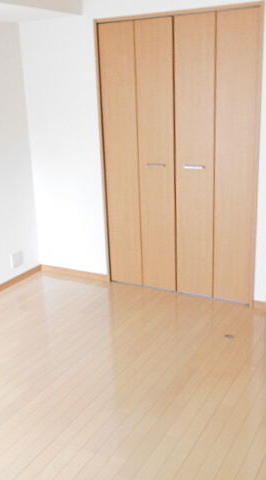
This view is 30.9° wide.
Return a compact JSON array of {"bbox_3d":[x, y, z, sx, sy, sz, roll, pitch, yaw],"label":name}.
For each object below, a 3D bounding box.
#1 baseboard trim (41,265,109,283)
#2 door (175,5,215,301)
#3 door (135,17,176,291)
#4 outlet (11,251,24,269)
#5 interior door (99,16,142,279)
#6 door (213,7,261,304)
[{"bbox_3d":[-0.519,0.291,4.259,0.723,0.060,0.015,7,20,29],"label":"baseboard trim"},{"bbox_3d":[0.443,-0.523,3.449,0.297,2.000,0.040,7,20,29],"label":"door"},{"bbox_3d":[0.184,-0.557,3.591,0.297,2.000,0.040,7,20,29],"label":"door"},{"bbox_3d":[-0.985,0.167,4.131,0.012,0.120,0.120,7,20,29],"label":"outlet"},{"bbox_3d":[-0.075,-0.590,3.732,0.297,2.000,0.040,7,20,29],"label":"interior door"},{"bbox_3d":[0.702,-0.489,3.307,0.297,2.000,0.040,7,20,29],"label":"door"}]

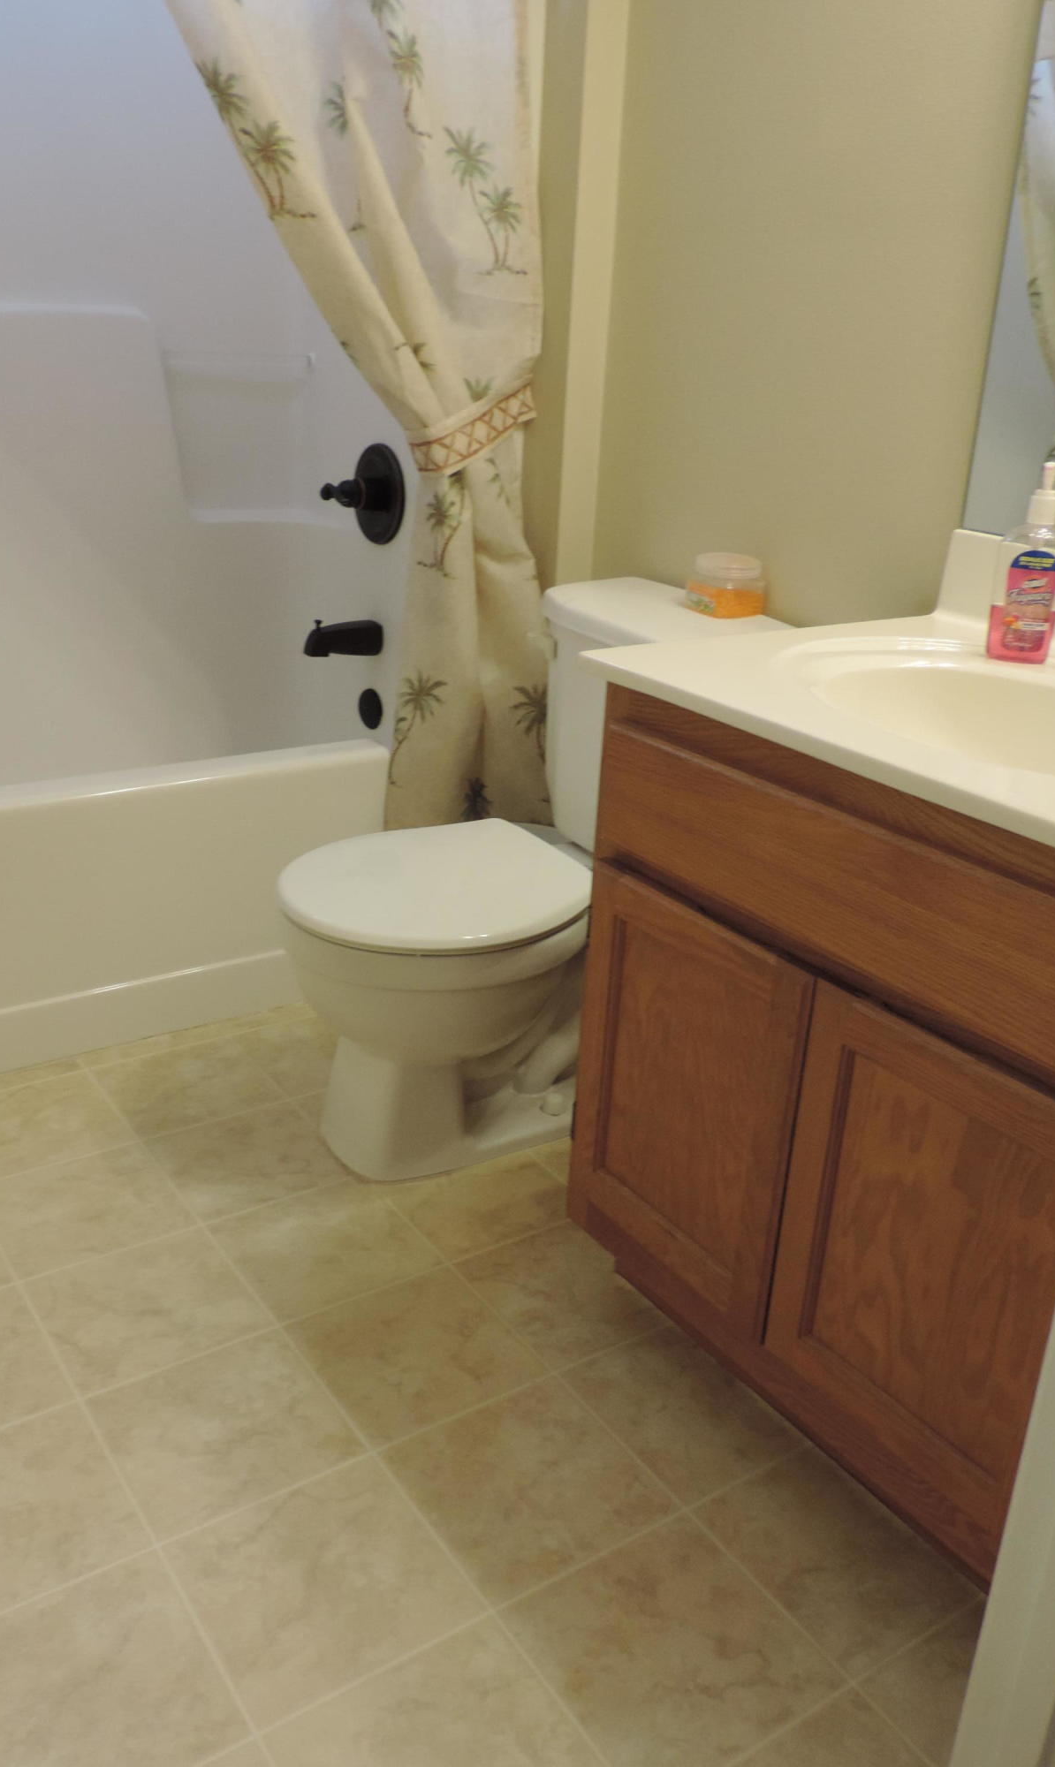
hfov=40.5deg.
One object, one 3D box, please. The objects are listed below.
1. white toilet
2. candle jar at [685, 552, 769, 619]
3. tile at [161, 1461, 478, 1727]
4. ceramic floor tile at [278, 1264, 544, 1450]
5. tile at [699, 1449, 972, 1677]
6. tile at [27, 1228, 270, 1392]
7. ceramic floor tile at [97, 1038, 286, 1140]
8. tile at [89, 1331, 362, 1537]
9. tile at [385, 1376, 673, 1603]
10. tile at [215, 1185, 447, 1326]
[{"bbox_3d":[-0.012,-0.006,2.014,0.684,0.731,0.430,-12,26,-32],"label":"white toilet"},{"bbox_3d":[0.277,-0.413,1.984,0.088,0.070,0.088,-12,26,-32],"label":"candle jar"},{"bbox_3d":[-0.193,0.654,1.339,0.223,0.009,0.223,-12,26,-32],"label":"tile"},{"bbox_3d":[-0.128,0.536,1.631,0.221,0.010,0.221,-12,26,-32],"label":"ceramic floor tile"},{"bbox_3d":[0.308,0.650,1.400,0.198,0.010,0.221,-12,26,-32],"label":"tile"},{"bbox_3d":[-0.451,0.502,1.691,0.223,0.009,0.223,-12,26,-32],"label":"tile"},{"bbox_3d":[-0.512,0.308,2.152,0.221,0.010,0.221,-12,26,-32],"label":"ceramic floor tile"},{"bbox_3d":[-0.319,0.575,1.508,0.221,0.010,0.221,-12,26,-32],"label":"tile"},{"bbox_3d":[-0.001,0.612,1.457,0.221,0.010,0.221,-12,26,-32],"label":"tile"},{"bbox_3d":[-0.260,0.461,1.814,0.223,0.009,0.223,-12,26,-32],"label":"tile"}]

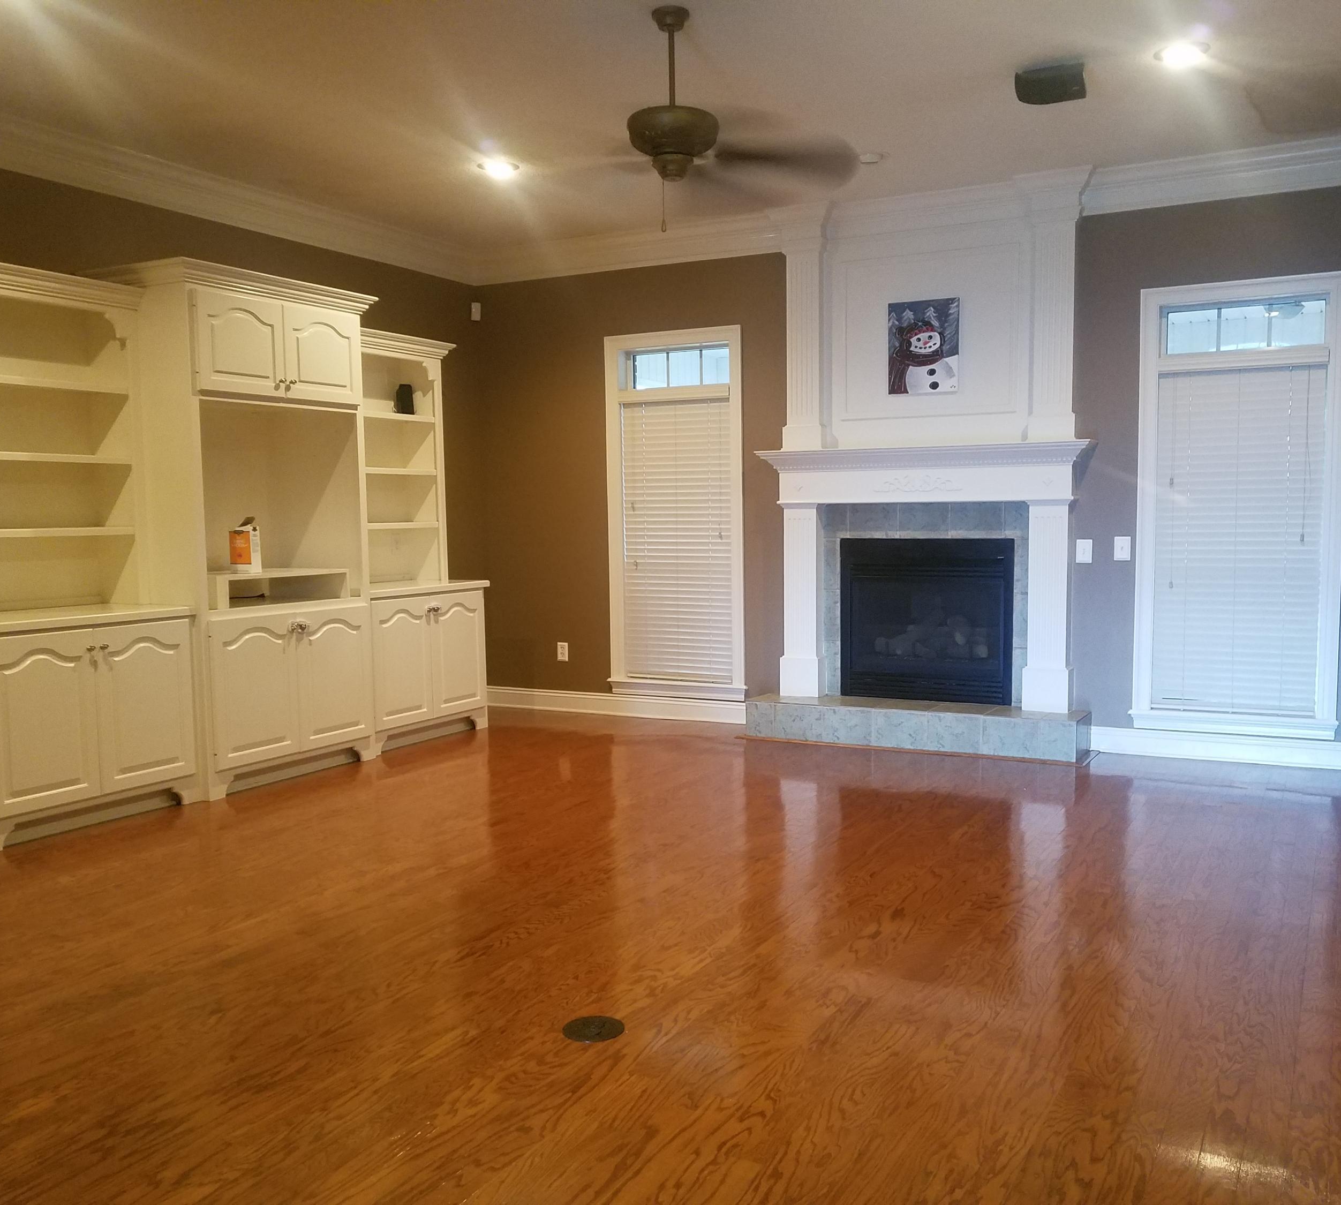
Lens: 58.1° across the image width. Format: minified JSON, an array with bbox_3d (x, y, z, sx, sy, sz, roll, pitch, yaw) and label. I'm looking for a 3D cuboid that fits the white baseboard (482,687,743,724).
[{"bbox_3d":[-0.382,0.669,7.923,1.951,0.129,0.022,2,5,26],"label":"white baseboard"}]

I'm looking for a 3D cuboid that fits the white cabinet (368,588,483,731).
[{"bbox_3d":[-1.634,0.369,7.114,0.607,0.871,0.970,2,5,30],"label":"white cabinet"}]

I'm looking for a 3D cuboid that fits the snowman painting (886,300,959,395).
[{"bbox_3d":[1.435,-1.440,6.825,0.405,0.517,0.022,2,5,26],"label":"snowman painting"}]

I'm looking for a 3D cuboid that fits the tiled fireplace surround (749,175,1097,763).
[{"bbox_3d":[1.361,-0.710,6.760,1.903,3.038,0.378,2,5,29],"label":"tiled fireplace surround"}]

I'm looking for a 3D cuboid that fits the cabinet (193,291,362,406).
[{"bbox_3d":[-2.158,-1.240,6.073,0.634,0.478,1.063,2,5,30],"label":"cabinet"}]

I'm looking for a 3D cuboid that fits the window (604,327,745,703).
[{"bbox_3d":[0.021,-0.554,7.707,1.012,2.315,0.121,2,5,29],"label":"window"}]

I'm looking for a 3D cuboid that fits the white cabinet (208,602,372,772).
[{"bbox_3d":[-2.130,0.401,6.218,0.620,0.733,1.049,2,5,30],"label":"white cabinet"}]

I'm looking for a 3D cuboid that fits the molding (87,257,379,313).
[{"bbox_3d":[-2.191,-1.549,6.099,0.729,0.090,1.260,2,5,29],"label":"molding"}]

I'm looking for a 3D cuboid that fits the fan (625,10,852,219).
[{"bbox_3d":[0.004,-1.752,4.166,1.290,0.581,1.290,2,5,29],"label":"fan"}]

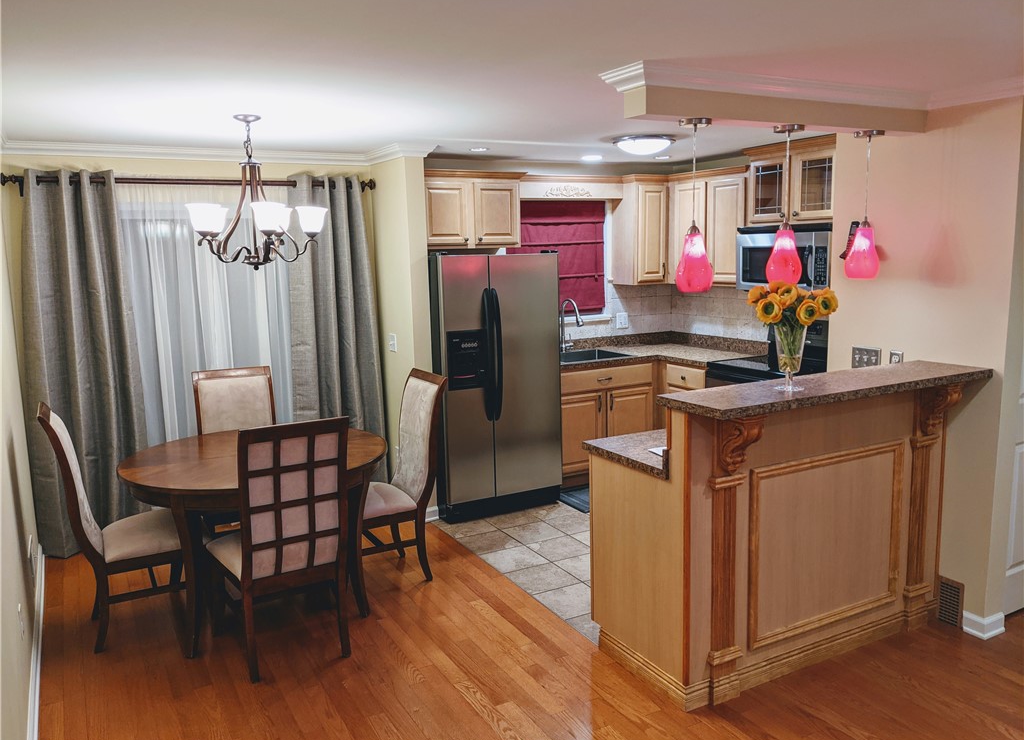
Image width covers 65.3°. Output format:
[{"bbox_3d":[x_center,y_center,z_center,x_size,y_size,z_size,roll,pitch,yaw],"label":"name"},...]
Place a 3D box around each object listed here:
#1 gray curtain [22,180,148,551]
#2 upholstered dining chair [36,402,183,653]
[{"bbox_3d":[-2.504,-0.024,4.676,0.607,2.247,0.159,-6,10,-28],"label":"gray curtain"},{"bbox_3d":[-1.801,0.688,3.735,0.610,1.085,0.480,-6,10,-28],"label":"upholstered dining chair"}]

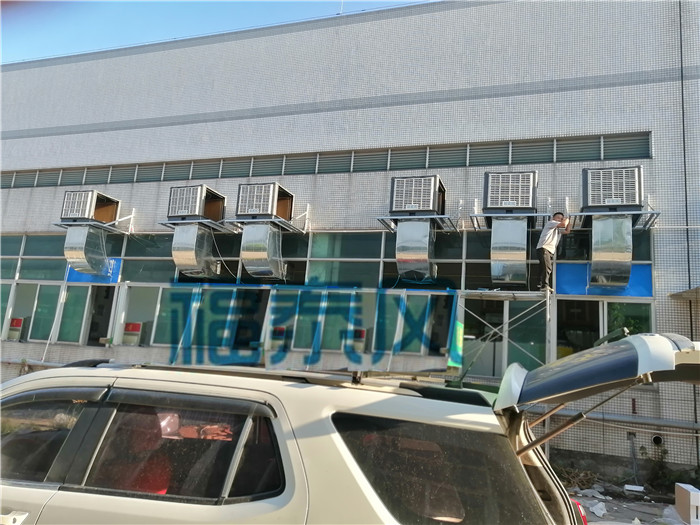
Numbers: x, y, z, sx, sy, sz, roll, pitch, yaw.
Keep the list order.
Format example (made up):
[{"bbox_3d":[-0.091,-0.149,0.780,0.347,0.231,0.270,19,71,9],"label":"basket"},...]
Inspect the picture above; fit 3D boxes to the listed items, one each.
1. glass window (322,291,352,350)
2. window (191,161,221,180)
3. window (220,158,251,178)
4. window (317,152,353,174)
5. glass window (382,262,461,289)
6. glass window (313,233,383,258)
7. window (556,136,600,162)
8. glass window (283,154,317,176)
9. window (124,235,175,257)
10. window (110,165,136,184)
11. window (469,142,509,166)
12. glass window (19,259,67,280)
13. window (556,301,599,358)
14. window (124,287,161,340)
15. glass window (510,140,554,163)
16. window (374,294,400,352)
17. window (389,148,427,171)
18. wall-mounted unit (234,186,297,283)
[{"bbox_3d":[-0.319,1.355,12.093,0.630,1.351,0.100,1,-10,18],"label":"glass window"},{"bbox_3d":[-4.161,-2.675,15.185,0.984,0.635,0.080,1,-10,19],"label":"window"},{"bbox_3d":[-3.190,-2.645,14.771,0.991,0.556,0.080,1,-11,19],"label":"window"},{"bbox_3d":[-0.399,-2.600,13.787,0.982,0.561,0.080,1,-11,19],"label":"window"},{"bbox_3d":[1.583,0.292,11.665,1.827,0.617,0.100,1,-10,18],"label":"glass window"},{"bbox_3d":[-0.111,-0.411,13.036,1.919,0.697,0.080,1,-10,18],"label":"glass window"},{"bbox_3d":[5.216,-2.573,12.019,0.959,0.635,0.080,1,-10,19],"label":"window"},{"bbox_3d":[-1.306,-2.589,13.917,0.970,0.530,0.080,1,-10,18],"label":"glass window"},{"bbox_3d":[-5.831,-0.511,15.564,1.880,0.760,0.100,1,-11,19],"label":"window"},{"bbox_3d":[-6.792,-2.640,15.751,0.959,0.517,0.080,1,-10,18],"label":"window"},{"bbox_3d":[3.307,-2.575,12.487,0.967,0.573,0.080,1,-11,19],"label":"window"},{"bbox_3d":[-9.569,0.224,16.386,1.881,0.697,0.080,1,-11,19],"label":"glass window"},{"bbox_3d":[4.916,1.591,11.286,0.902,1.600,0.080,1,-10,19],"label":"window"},{"bbox_3d":[-5.896,1.460,14.839,1.077,1.526,0.080,1,-11,19],"label":"window"},{"bbox_3d":[4.224,-2.563,12.164,0.978,0.577,0.080,1,-11,19],"label":"glass window"},{"bbox_3d":[0.834,1.342,11.713,0.505,1.300,0.100,1,-10,18],"label":"window"},{"bbox_3d":[1.460,-2.614,13.287,0.976,0.635,0.080,1,-10,19],"label":"window"},{"bbox_3d":[-2.190,-0.790,13.612,1.082,2.223,1.206,1,-11,19],"label":"wall-mounted unit"}]

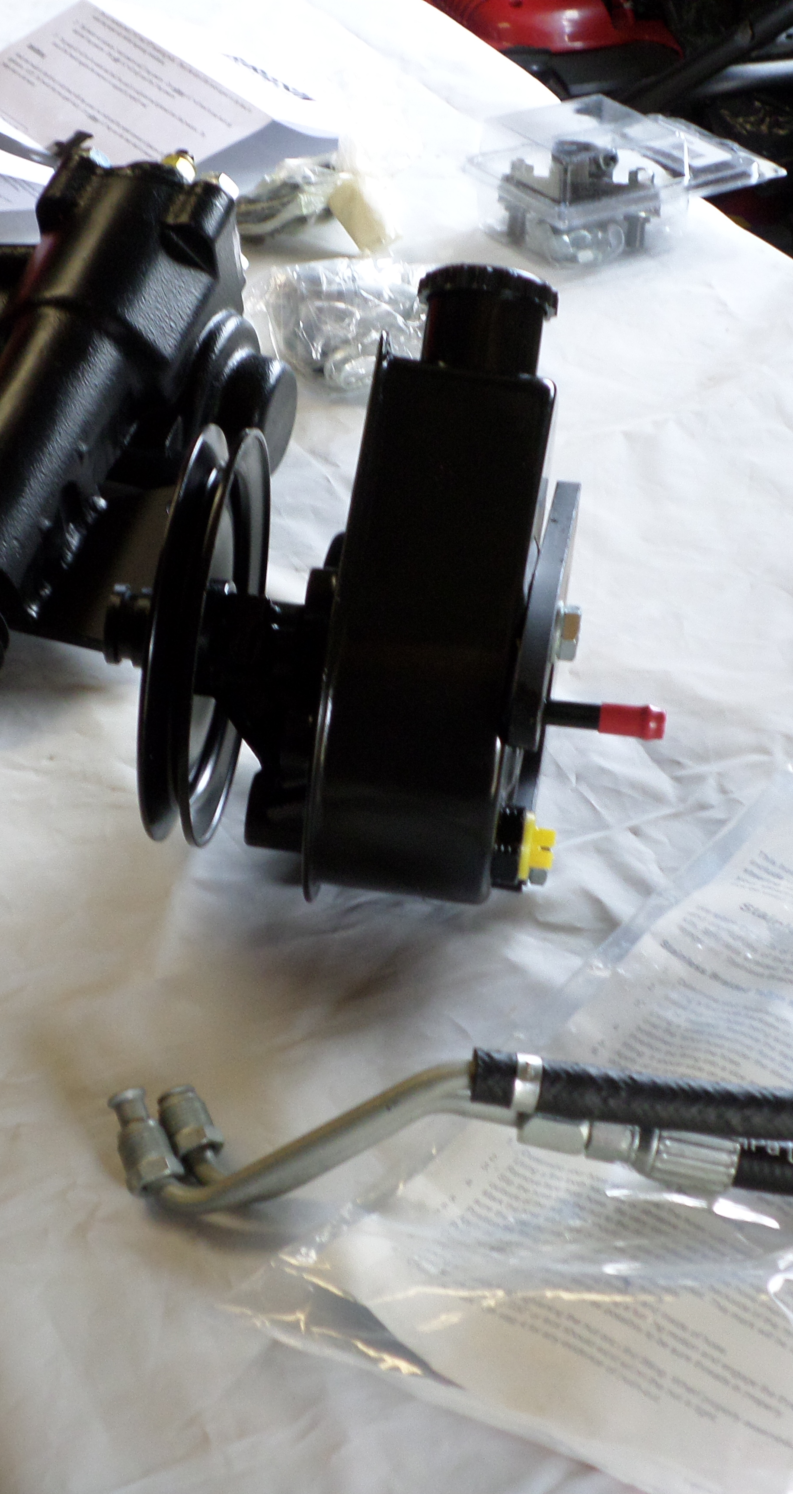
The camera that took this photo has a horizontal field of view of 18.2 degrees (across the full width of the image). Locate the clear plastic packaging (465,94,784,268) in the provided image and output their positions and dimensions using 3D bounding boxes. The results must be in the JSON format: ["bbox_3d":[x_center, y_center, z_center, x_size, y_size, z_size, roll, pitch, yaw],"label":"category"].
[{"bbox_3d":[0.145,-0.366,1.543,0.160,0.071,0.108,-16,37,-19],"label":"clear plastic packaging"}]

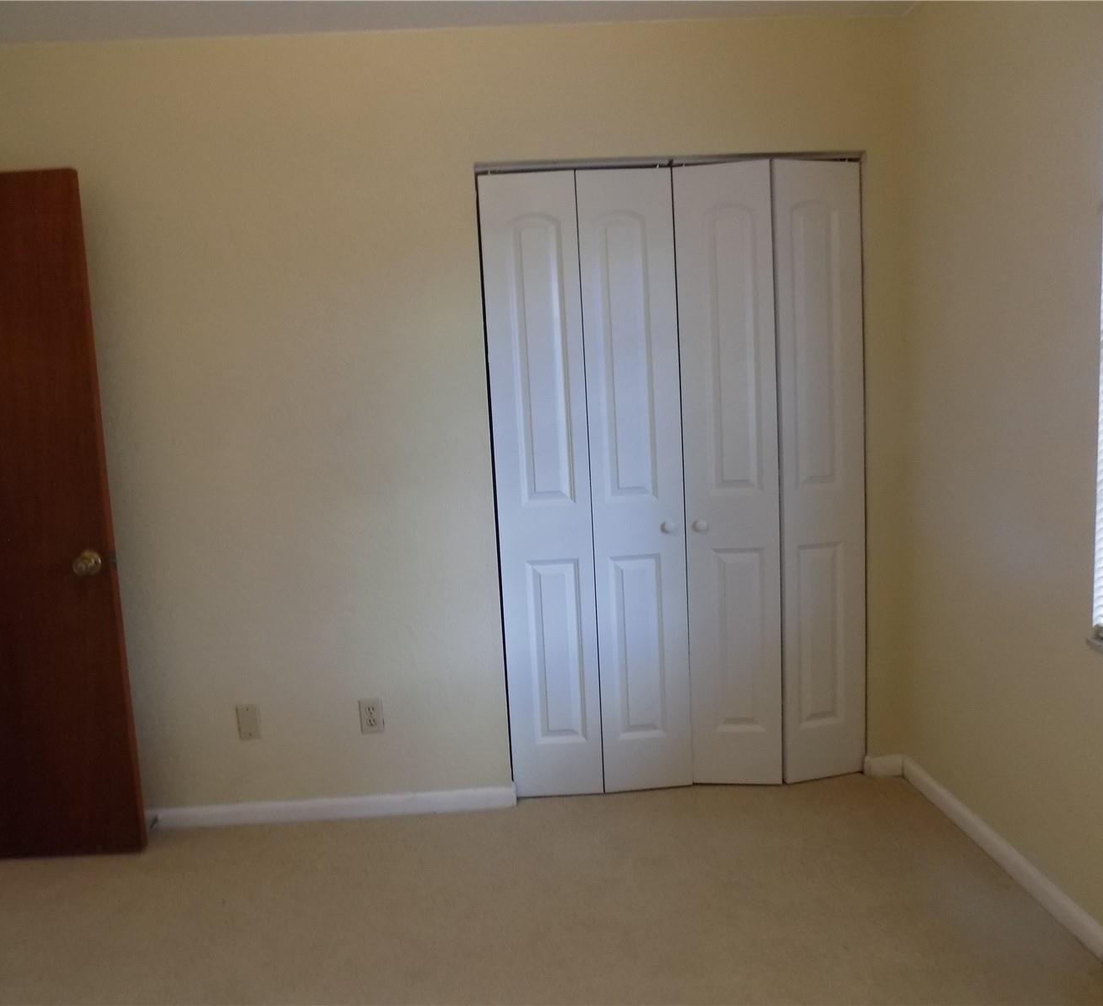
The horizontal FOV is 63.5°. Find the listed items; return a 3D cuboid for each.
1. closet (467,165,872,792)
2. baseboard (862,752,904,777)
[{"bbox_3d":[0.418,-0.054,2.909,1.196,2.036,0.130,-3,6,-2],"label":"closet"},{"bbox_3d":[1.118,0.890,3.000,0.140,0.066,0.018,-3,6,-2],"label":"baseboard"}]

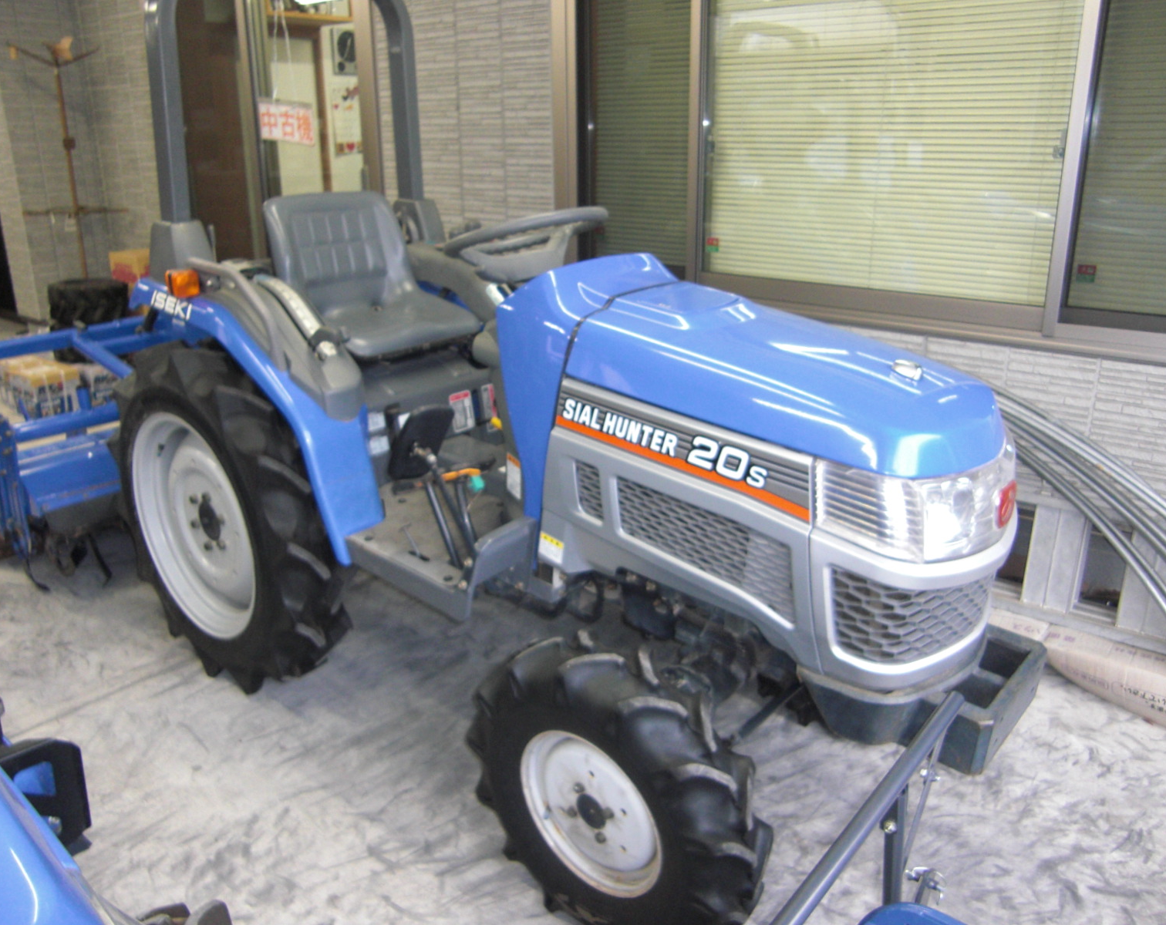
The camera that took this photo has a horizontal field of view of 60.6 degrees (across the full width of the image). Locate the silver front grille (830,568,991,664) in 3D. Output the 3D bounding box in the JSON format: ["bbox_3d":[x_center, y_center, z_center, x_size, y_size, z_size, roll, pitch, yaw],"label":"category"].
[{"bbox_3d":[0.632,0.217,1.752,0.184,0.168,0.439,16,24,39],"label":"silver front grille"}]

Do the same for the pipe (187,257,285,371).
[{"bbox_3d":[-0.845,-0.357,2.415,0.398,0.245,0.051,16,24,39],"label":"pipe"}]

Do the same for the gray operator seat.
[{"bbox_3d":[-0.560,-0.493,2.635,0.423,0.398,0.459,16,24,39],"label":"gray operator seat"}]

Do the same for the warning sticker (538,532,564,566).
[{"bbox_3d":[-0.061,0.182,2.075,0.065,0.069,0.004,16,24,39],"label":"warning sticker"}]

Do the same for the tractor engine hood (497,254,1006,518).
[{"bbox_3d":[0.340,-0.110,1.921,0.969,0.520,0.490,16,24,39],"label":"tractor engine hood"}]

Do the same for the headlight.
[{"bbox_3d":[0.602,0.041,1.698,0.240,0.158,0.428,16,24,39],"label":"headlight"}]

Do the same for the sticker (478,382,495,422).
[{"bbox_3d":[-0.267,-0.168,2.783,0.004,0.099,0.059,7,19,42],"label":"sticker"}]

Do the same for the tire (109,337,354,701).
[{"bbox_3d":[-0.969,0.156,2.707,0.954,0.954,0.209,16,24,39],"label":"tire"}]

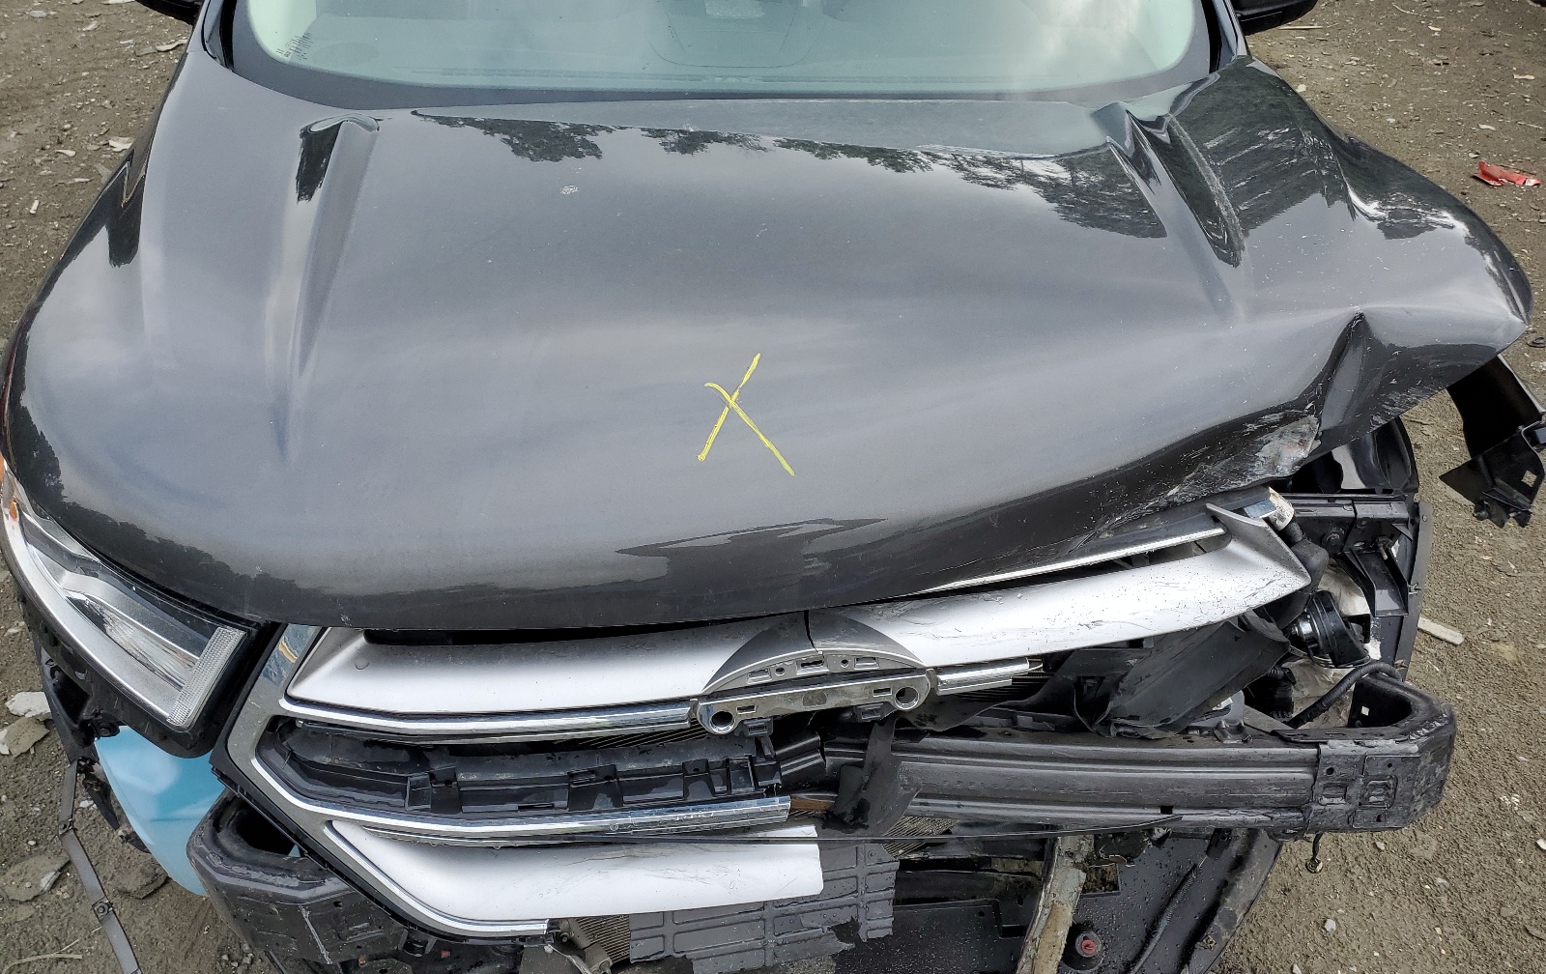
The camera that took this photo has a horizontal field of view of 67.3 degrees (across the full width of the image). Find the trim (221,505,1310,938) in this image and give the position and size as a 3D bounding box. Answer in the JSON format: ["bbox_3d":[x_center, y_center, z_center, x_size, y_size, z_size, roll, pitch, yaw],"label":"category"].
[{"bbox_3d":[0.020,0.256,1.181,1.120,0.420,0.240,-3,35,-7],"label":"trim"}]

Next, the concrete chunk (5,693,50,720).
[{"bbox_3d":[-1.344,0.403,2.115,0.110,0.030,0.068,-1,35,-4],"label":"concrete chunk"}]

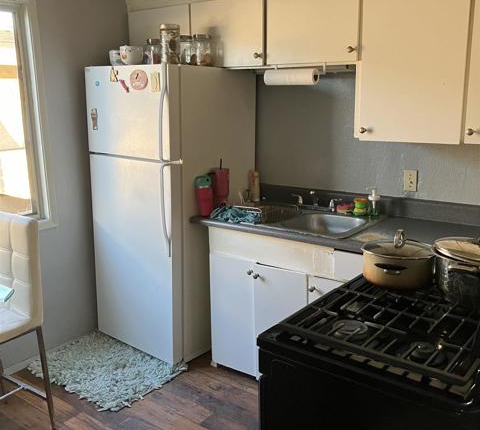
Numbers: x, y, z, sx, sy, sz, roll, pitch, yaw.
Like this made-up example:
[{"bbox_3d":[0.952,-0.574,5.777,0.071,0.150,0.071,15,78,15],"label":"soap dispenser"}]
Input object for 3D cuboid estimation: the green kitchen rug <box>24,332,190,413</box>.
[{"bbox_3d":[-0.775,0.880,3.019,0.752,0.030,0.577,9,14,35],"label":"green kitchen rug"}]

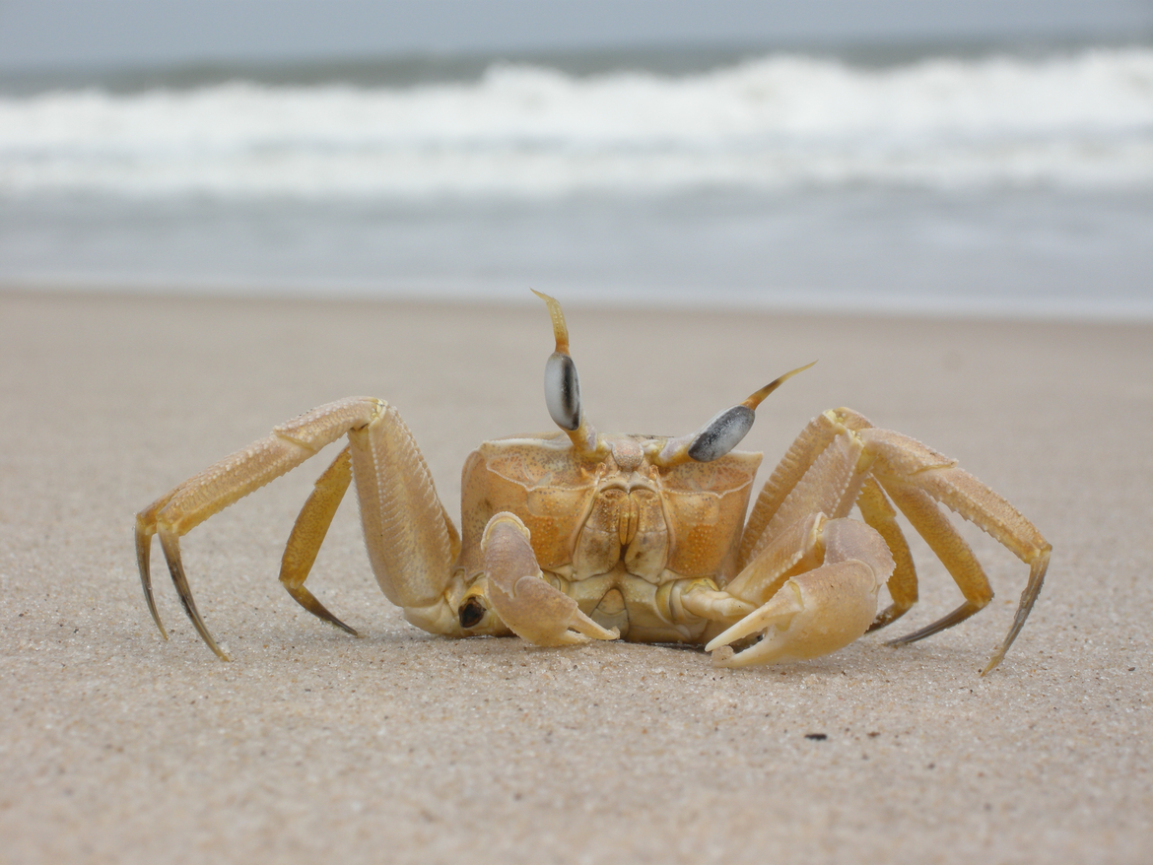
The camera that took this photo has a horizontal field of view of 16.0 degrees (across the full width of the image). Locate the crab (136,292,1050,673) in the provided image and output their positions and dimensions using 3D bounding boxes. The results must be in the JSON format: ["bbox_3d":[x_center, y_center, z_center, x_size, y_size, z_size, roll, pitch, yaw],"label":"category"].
[{"bbox_3d":[0.003,0.005,0.628,0.138,0.054,0.072,1,4,-7],"label":"crab"}]

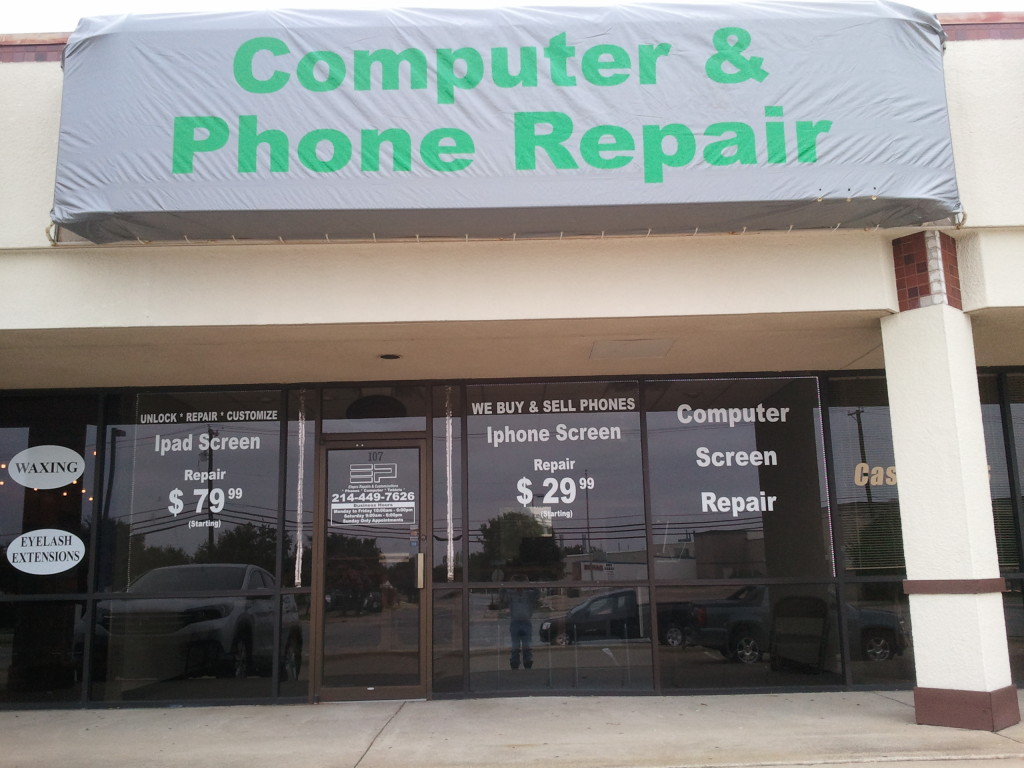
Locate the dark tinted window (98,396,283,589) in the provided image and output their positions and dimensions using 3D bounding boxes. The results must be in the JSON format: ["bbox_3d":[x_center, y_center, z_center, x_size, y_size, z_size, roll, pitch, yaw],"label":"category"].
[{"bbox_3d":[-2.726,0.896,8.517,1.514,1.692,0.060,-1,-11,1],"label":"dark tinted window"}]

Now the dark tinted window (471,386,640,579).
[{"bbox_3d":[0.370,0.823,8.479,1.487,1.685,0.060,-1,-11,1],"label":"dark tinted window"}]

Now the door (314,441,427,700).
[{"bbox_3d":[-1.165,1.523,8.364,0.917,2.137,0.060,-1,-11,1],"label":"door"}]

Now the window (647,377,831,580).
[{"bbox_3d":[1.910,0.786,8.460,1.490,1.688,0.060,-1,-11,1],"label":"window"}]

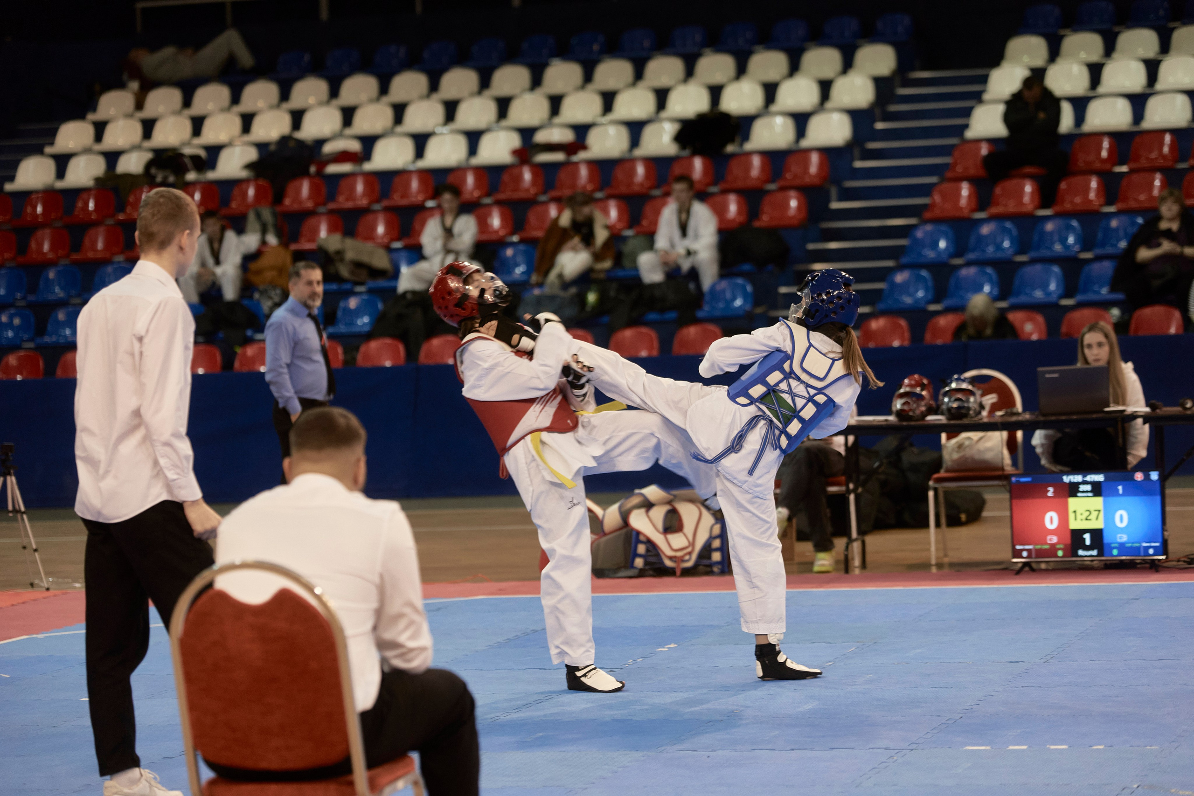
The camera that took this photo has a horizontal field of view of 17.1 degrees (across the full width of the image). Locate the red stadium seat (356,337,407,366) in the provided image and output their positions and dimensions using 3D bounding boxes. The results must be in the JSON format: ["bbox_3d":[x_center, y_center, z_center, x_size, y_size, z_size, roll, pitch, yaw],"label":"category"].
[{"bbox_3d":[-1.572,-0.289,28.355,0.365,0.295,0.350,-2,2,16],"label":"red stadium seat"}]

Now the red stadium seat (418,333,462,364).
[{"bbox_3d":[-1.229,-0.333,30.744,0.390,0.320,0.372,-2,2,16],"label":"red stadium seat"}]

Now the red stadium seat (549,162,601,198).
[{"bbox_3d":[-0.176,-1.747,31.940,0.400,0.295,0.380,-2,2,18],"label":"red stadium seat"}]

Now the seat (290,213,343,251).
[{"bbox_3d":[-2.414,-1.426,34.223,0.390,0.320,0.372,-2,2,16],"label":"seat"}]

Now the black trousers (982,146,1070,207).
[{"bbox_3d":[3.267,-1.648,30.271,0.620,0.540,0.600,-2,2,16],"label":"black trousers"}]

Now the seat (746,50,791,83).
[{"bbox_3d":[1.474,-2.916,35.016,0.400,0.300,0.360,-2,2,18],"label":"seat"}]

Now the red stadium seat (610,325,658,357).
[{"bbox_3d":[0.224,-0.344,27.378,0.390,0.290,0.380,-2,2,16],"label":"red stadium seat"}]

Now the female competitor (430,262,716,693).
[{"bbox_3d":[-0.084,0.293,14.800,0.990,1.590,0.530,-2,2,18],"label":"female competitor"}]

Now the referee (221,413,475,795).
[{"bbox_3d":[-0.532,0.654,9.237,0.560,1.280,0.820,-2,2,13],"label":"referee"}]

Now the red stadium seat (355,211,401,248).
[{"bbox_3d":[-1.806,-1.346,31.936,0.400,0.300,0.360,-2,2,18],"label":"red stadium seat"}]

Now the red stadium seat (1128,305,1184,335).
[{"bbox_3d":[3.759,-0.471,26.805,0.365,0.295,0.350,-2,2,16],"label":"red stadium seat"}]

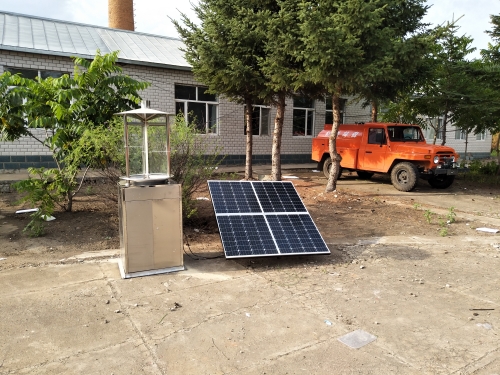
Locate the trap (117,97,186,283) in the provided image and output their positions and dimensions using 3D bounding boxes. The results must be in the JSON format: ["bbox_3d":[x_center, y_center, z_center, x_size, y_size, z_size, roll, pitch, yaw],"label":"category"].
[{"bbox_3d":[-1.177,-0.009,4.332,0.685,1.887,0.655,-3,7,-26],"label":"trap"}]

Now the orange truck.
[{"bbox_3d":[3.959,-1.004,11.347,1.700,1.830,4.640,-3,8,-26],"label":"orange truck"}]

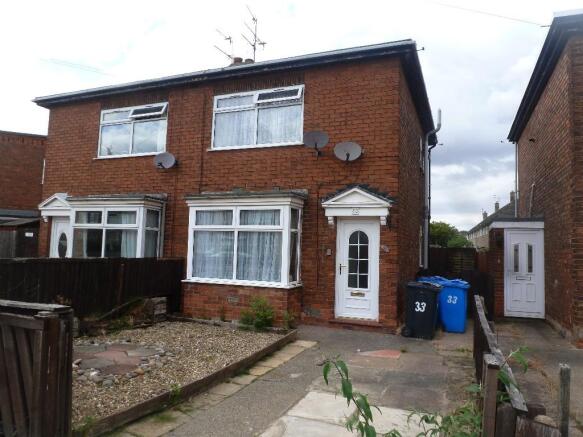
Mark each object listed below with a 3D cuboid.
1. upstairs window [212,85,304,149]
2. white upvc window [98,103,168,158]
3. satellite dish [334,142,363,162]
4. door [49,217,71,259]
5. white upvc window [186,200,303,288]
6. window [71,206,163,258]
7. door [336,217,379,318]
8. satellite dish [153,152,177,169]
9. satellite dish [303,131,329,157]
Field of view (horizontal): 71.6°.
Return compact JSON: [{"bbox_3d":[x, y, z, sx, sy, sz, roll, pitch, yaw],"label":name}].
[{"bbox_3d":[-0.781,-2.186,8.845,2.228,1.262,0.160,0,-3,22],"label":"upstairs window"},{"bbox_3d":[-4.026,-2.205,10.162,2.196,1.262,0.160,0,-3,22],"label":"white upvc window"},{"bbox_3d":[1.092,-1.265,7.745,0.530,0.380,0.360,1,-3,7],"label":"satellite dish"},{"bbox_3d":[-6.260,0.941,10.975,0.849,2.012,0.100,0,-3,22],"label":"door"},{"bbox_3d":[-1.004,0.533,8.443,2.346,1.644,0.670,0,-3,22],"label":"white upvc window"},{"bbox_3d":[-4.276,0.528,9.770,2.286,1.618,0.670,0,-3,22],"label":"window"},{"bbox_3d":[1.297,0.984,7.908,0.852,2.012,0.100,0,-3,22],"label":"door"},{"bbox_3d":[-2.938,-1.341,9.384,0.500,0.380,0.340,1,-3,7],"label":"satellite dish"},{"bbox_3d":[0.485,-1.481,8.005,0.490,0.450,0.380,1,-3,7],"label":"satellite dish"}]

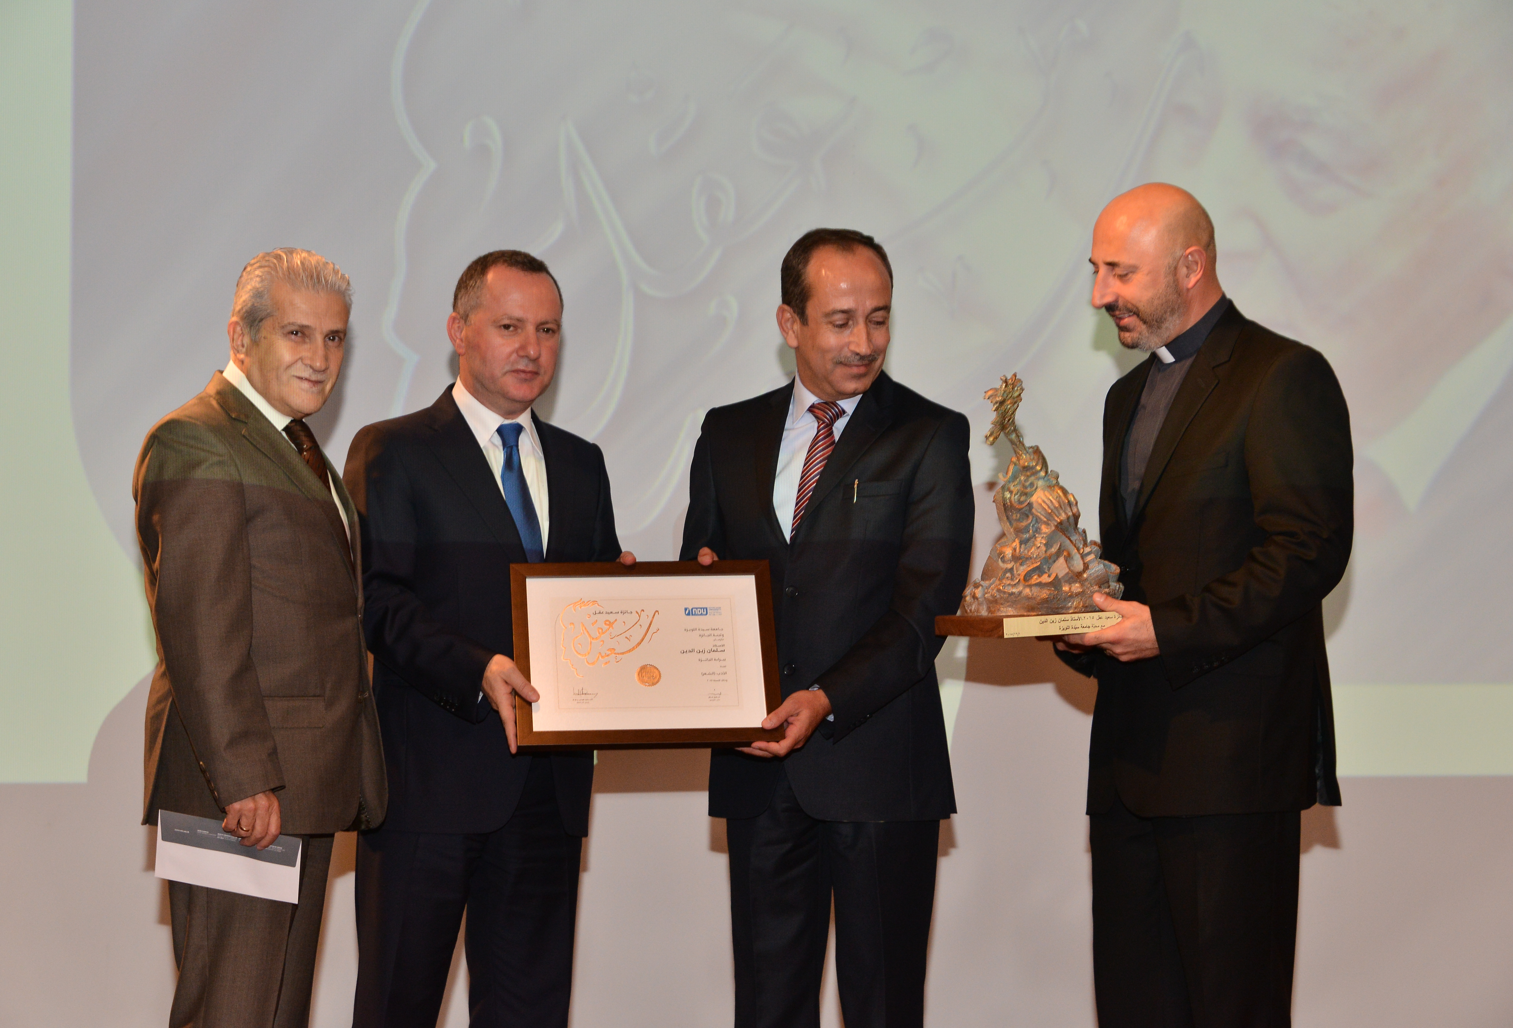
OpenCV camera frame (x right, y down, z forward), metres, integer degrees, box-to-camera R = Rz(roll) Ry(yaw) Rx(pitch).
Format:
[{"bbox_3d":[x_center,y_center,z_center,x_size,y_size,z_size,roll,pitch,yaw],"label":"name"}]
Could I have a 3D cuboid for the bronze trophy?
[{"bbox_3d":[0.418,-0.013,5.150,0.220,0.405,0.210,-2,0,-28],"label":"bronze trophy"}]

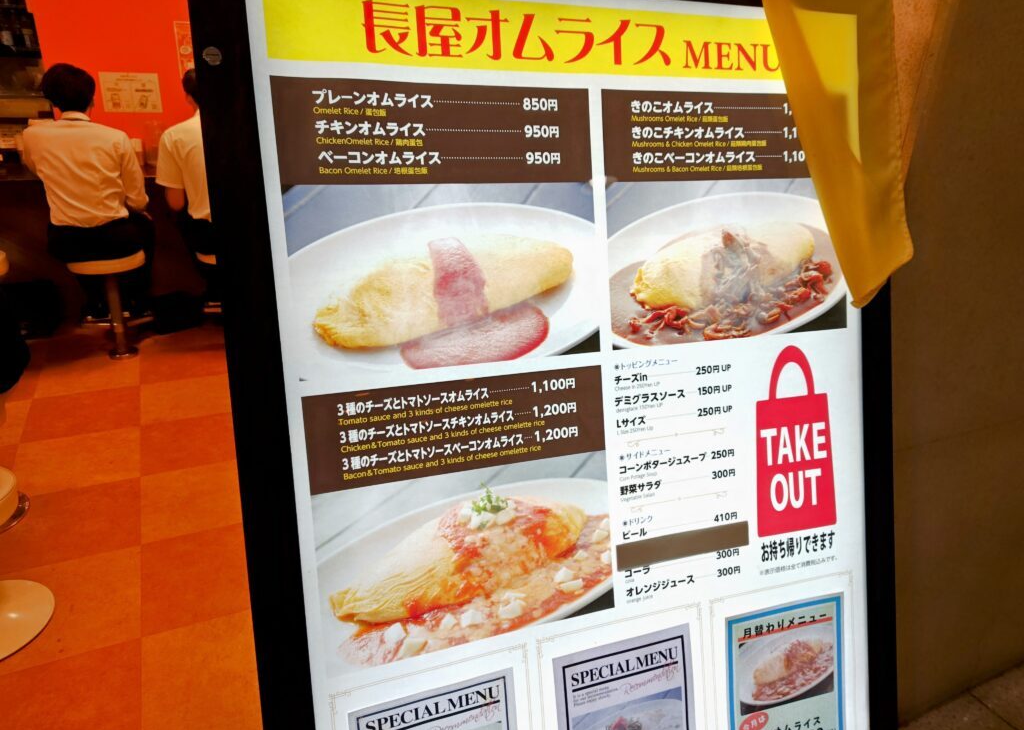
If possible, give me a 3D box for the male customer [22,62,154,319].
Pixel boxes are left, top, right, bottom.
[{"bbox_3d":[-2.171,-0.818,3.542,0.540,1.380,0.630,-8,26,-26],"label":"male customer"}]

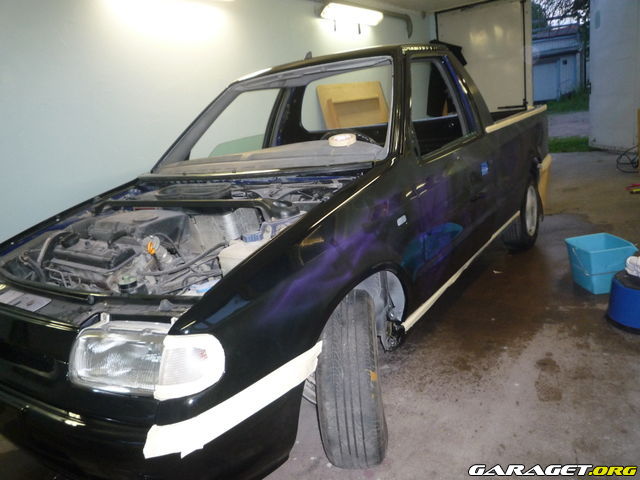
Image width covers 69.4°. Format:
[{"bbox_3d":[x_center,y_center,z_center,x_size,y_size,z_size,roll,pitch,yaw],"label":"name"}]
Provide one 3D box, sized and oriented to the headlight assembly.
[{"bbox_3d":[-0.394,0.255,1.099,0.380,0.160,0.170,-2,16,23],"label":"headlight assembly"}]

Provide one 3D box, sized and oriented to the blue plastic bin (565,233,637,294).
[{"bbox_3d":[1.589,0.138,2.635,0.255,0.250,0.290,-8,14,-1],"label":"blue plastic bin"}]

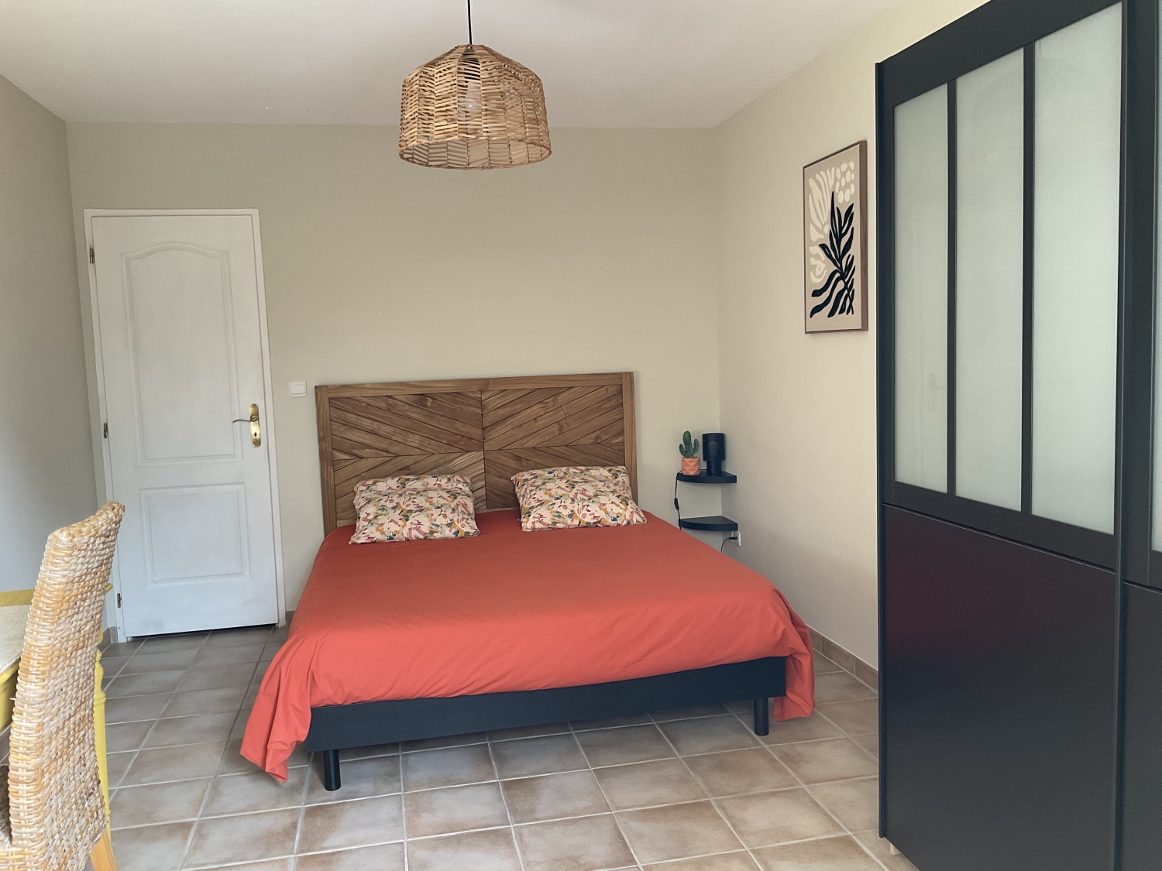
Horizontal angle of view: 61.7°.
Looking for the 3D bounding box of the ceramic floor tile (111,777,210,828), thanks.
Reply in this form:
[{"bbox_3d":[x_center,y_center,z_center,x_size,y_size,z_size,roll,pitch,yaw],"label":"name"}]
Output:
[{"bbox_3d":[-1.335,1.165,3.066,0.296,0.012,0.296,-3,6,-12],"label":"ceramic floor tile"}]

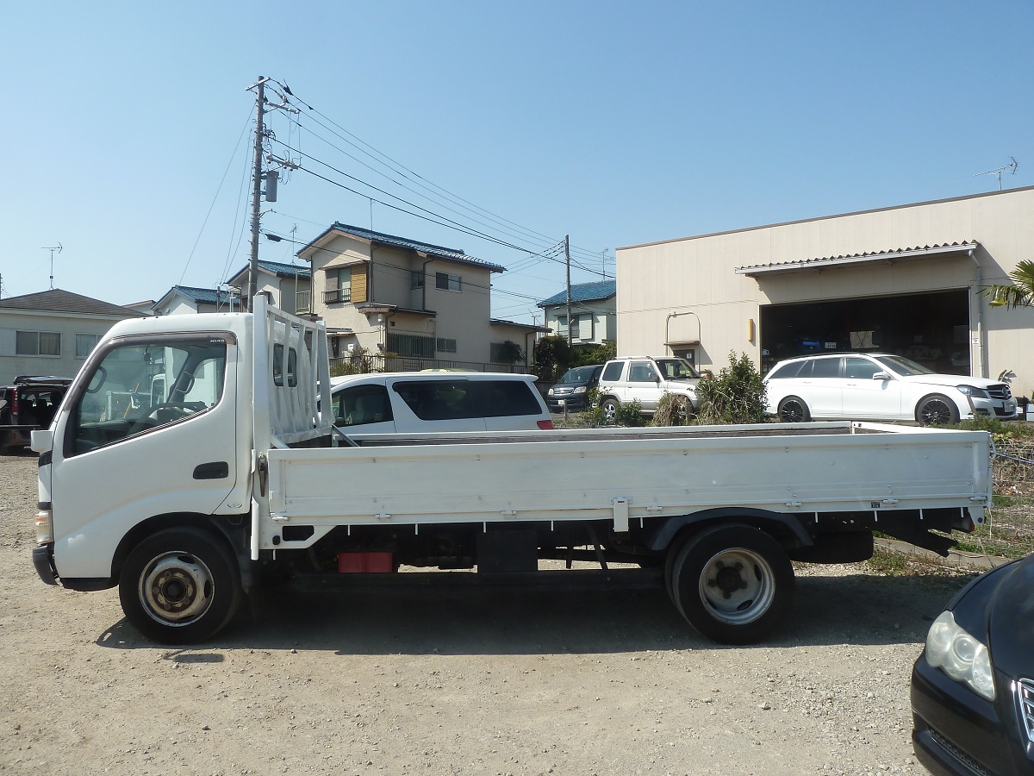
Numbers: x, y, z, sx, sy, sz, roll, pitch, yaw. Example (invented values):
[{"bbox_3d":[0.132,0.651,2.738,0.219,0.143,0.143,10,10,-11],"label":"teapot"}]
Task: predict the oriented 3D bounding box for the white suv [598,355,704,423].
[{"bbox_3d":[3.750,0.026,18.857,1.640,1.720,3.620,1,-2,-41],"label":"white suv"}]

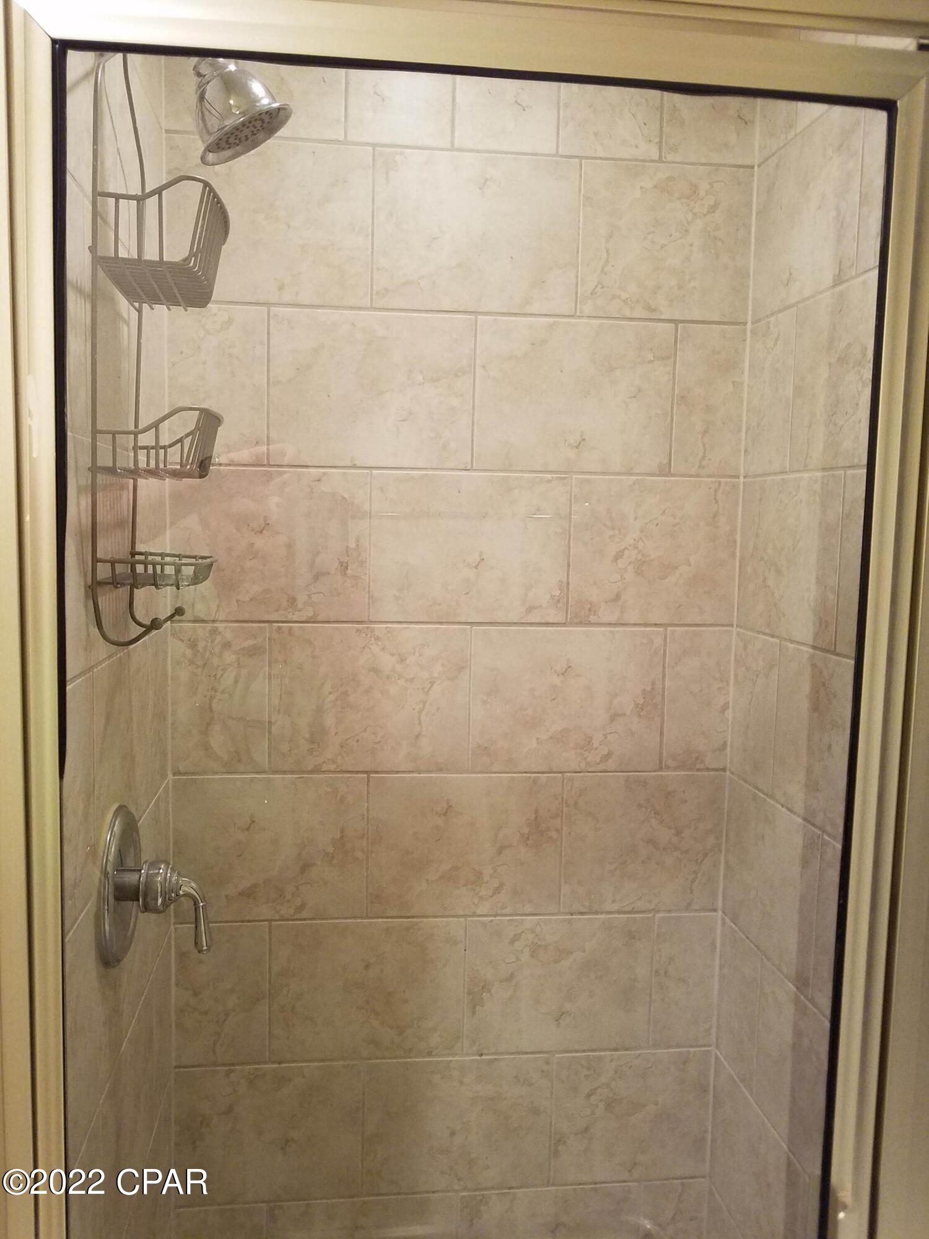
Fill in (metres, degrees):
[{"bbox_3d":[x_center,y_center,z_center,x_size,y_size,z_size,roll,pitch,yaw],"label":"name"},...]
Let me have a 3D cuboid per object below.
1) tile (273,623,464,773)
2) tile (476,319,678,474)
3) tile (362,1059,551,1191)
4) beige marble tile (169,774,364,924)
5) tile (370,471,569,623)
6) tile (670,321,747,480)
[{"bbox_3d":[-0.146,0.124,1.445,0.305,0.230,0.010,1,6,-6],"label":"tile"},{"bbox_3d":[0.177,-0.356,1.494,0.318,0.240,0.010,1,5,-6],"label":"tile"},{"bbox_3d":[-0.010,0.854,1.575,0.316,0.238,0.010,1,6,-6],"label":"tile"},{"bbox_3d":[-0.310,0.367,1.494,0.305,0.239,0.010,1,6,-6],"label":"beige marble tile"},{"bbox_3d":[0.010,-0.112,1.479,0.315,0.237,0.010,1,6,-6],"label":"tile"},{"bbox_3d":[0.398,-0.354,1.516,0.117,0.240,0.010,1,5,-6],"label":"tile"}]

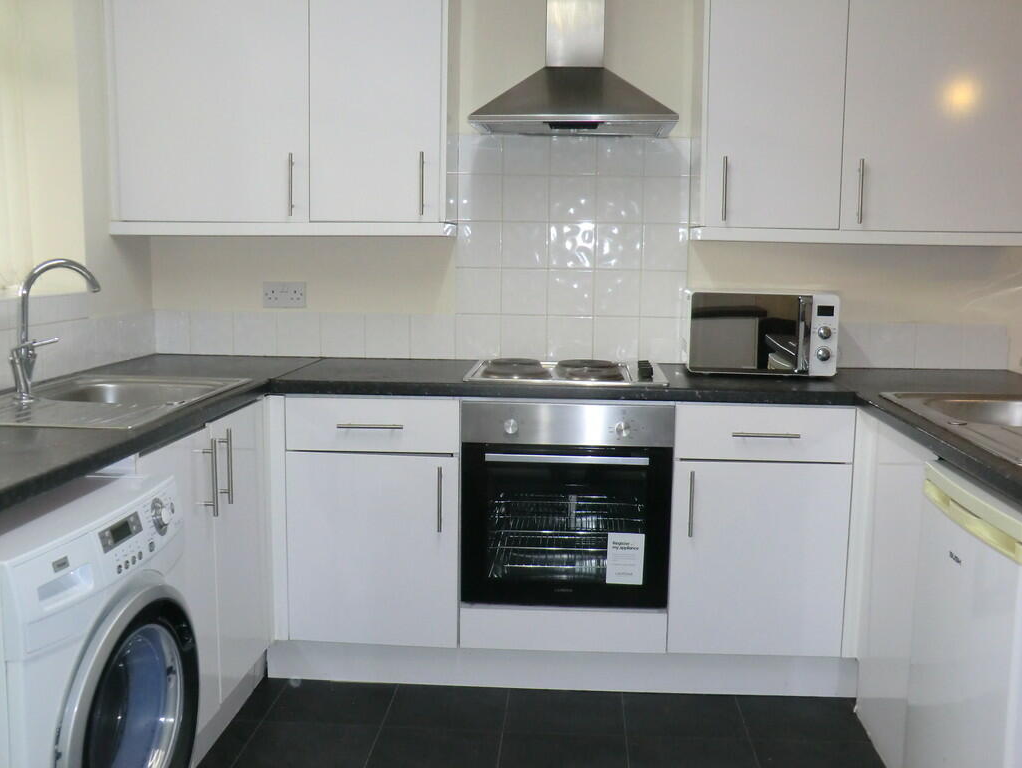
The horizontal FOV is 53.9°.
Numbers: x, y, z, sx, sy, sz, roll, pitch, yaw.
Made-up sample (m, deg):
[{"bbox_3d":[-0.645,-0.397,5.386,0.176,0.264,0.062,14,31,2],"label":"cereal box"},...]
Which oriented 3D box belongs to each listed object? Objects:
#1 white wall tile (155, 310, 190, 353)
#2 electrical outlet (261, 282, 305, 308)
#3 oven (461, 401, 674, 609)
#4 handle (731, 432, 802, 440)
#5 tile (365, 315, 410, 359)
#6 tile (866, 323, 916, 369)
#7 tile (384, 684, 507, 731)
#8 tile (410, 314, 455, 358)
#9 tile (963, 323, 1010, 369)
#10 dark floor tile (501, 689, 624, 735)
[{"bbox_3d":[-1.151,-0.175,3.429,0.120,0.150,0.009,1,8,3],"label":"white wall tile"},{"bbox_3d":[-0.759,-0.297,3.371,0.147,0.087,0.011,1,8,3],"label":"electrical outlet"},{"bbox_3d":[0.170,0.309,3.102,0.595,0.595,0.575,1,8,3],"label":"oven"},{"bbox_3d":[0.696,0.139,2.749,0.188,0.012,0.034,1,8,3],"label":"handle"},{"bbox_3d":[-0.414,-0.161,3.372,0.150,0.150,0.008,1,8,3],"label":"tile"},{"bbox_3d":[1.239,-0.128,3.277,0.150,0.150,0.008,1,8,3],"label":"tile"},{"bbox_3d":[-0.179,0.924,2.892,0.333,0.010,0.320,1,8,3],"label":"tile"},{"bbox_3d":[-0.261,-0.159,3.380,0.150,0.150,0.009,1,8,3],"label":"tile"},{"bbox_3d":[1.543,-0.121,3.282,0.150,0.150,0.009,1,8,3],"label":"tile"},{"bbox_3d":[0.154,0.930,2.873,0.333,0.010,0.320,1,8,3],"label":"dark floor tile"}]

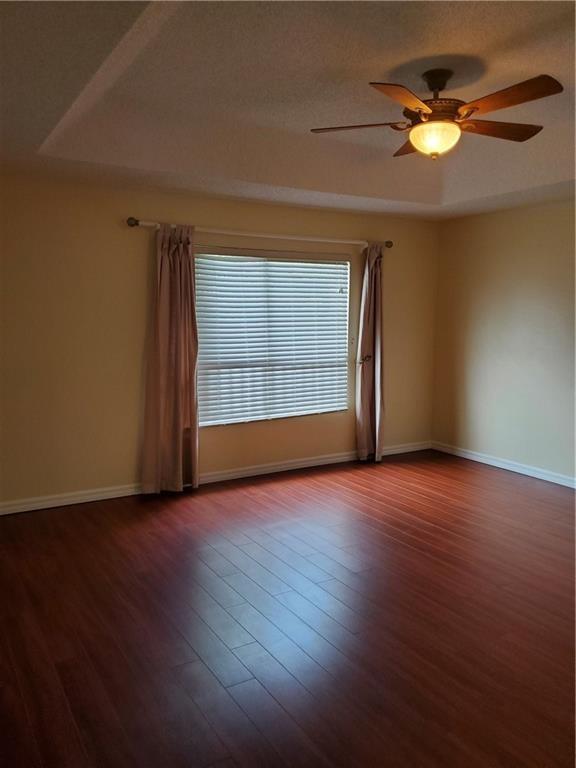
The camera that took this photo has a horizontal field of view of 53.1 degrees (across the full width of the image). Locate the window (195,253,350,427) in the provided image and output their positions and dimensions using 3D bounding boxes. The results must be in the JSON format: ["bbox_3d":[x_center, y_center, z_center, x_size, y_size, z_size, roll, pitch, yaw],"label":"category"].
[{"bbox_3d":[-0.085,-0.402,5.214,1.597,1.437,0.060,-4,8,-31],"label":"window"}]

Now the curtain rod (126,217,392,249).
[{"bbox_3d":[-0.092,-1.290,5.005,2.628,0.070,0.100,-4,8,-31],"label":"curtain rod"}]

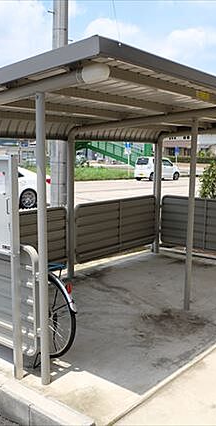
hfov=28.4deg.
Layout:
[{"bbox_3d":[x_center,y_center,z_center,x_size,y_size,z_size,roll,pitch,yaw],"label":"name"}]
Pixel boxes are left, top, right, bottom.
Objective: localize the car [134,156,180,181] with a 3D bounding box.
[{"bbox_3d":[3.512,-3.055,29.493,3.395,1.640,1.475,-6,10,-41],"label":"car"}]

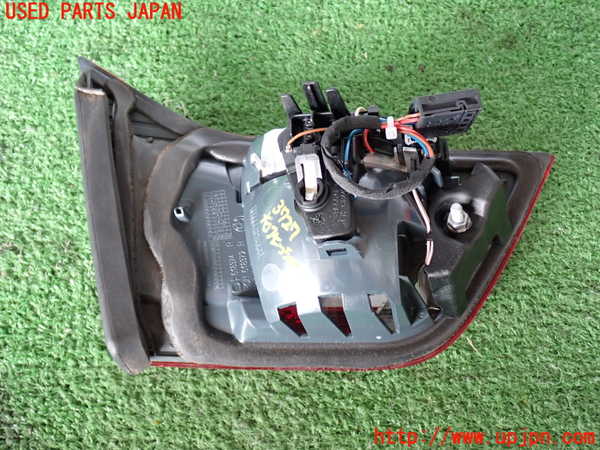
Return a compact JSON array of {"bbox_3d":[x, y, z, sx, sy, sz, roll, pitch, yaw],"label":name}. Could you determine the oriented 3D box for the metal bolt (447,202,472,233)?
[{"bbox_3d":[0.091,-0.006,0.410,0.014,0.017,0.014,0,60,19],"label":"metal bolt"}]

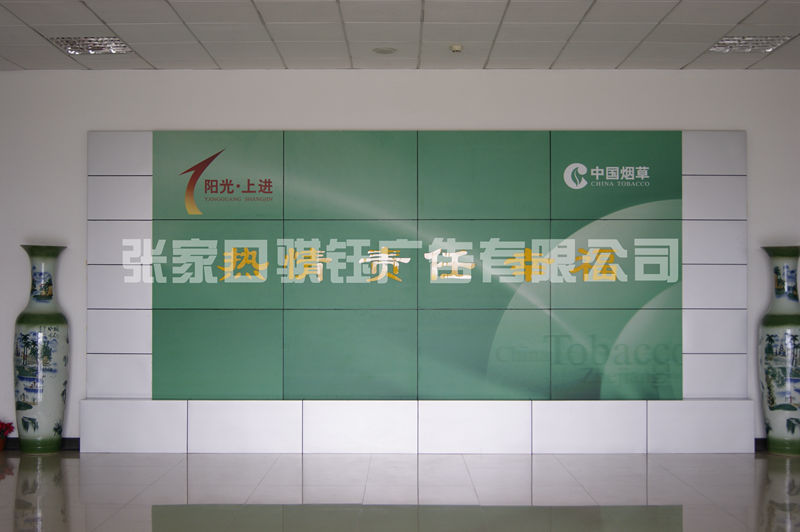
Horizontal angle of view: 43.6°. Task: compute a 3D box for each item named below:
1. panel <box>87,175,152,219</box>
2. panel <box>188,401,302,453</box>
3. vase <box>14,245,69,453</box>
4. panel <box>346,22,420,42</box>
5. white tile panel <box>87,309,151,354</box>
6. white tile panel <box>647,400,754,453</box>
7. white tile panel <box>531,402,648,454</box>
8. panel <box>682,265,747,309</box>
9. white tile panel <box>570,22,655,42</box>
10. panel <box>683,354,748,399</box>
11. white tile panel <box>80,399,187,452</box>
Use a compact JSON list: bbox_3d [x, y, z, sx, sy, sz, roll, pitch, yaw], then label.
[{"bbox_3d":[-2.523,-0.613,9.024,0.583,0.401,0.050,0,-1,0],"label":"panel"},{"bbox_3d":[-1.373,1.429,8.858,1.024,0.470,0.030,0,-1,0],"label":"panel"},{"bbox_3d":[-3.183,0.742,8.827,0.507,1.835,0.507,0,-1,0],"label":"vase"},{"bbox_3d":[-0.130,-1.841,7.825,0.600,0.020,0.600,0,-1,0],"label":"panel"},{"bbox_3d":[-2.519,0.593,8.992,0.600,0.400,0.030,0,-1,0],"label":"white tile panel"},{"bbox_3d":[2.623,1.402,8.735,0.940,0.458,0.050,0,-1,0],"label":"white tile panel"},{"bbox_3d":[1.660,1.407,8.738,1.010,0.465,0.030,0,-1,0],"label":"white tile panel"},{"bbox_3d":[2.866,0.192,9.061,0.595,0.405,0.030,0,-1,0],"label":"panel"},{"bbox_3d":[1.660,-1.826,7.804,0.600,0.020,0.570,0,-1,0],"label":"white tile panel"},{"bbox_3d":[2.830,0.989,9.001,0.584,0.404,0.050,0,-1,0],"label":"panel"},{"bbox_3d":[-2.320,1.402,8.735,0.935,0.458,0.050,0,-1,0],"label":"white tile panel"}]

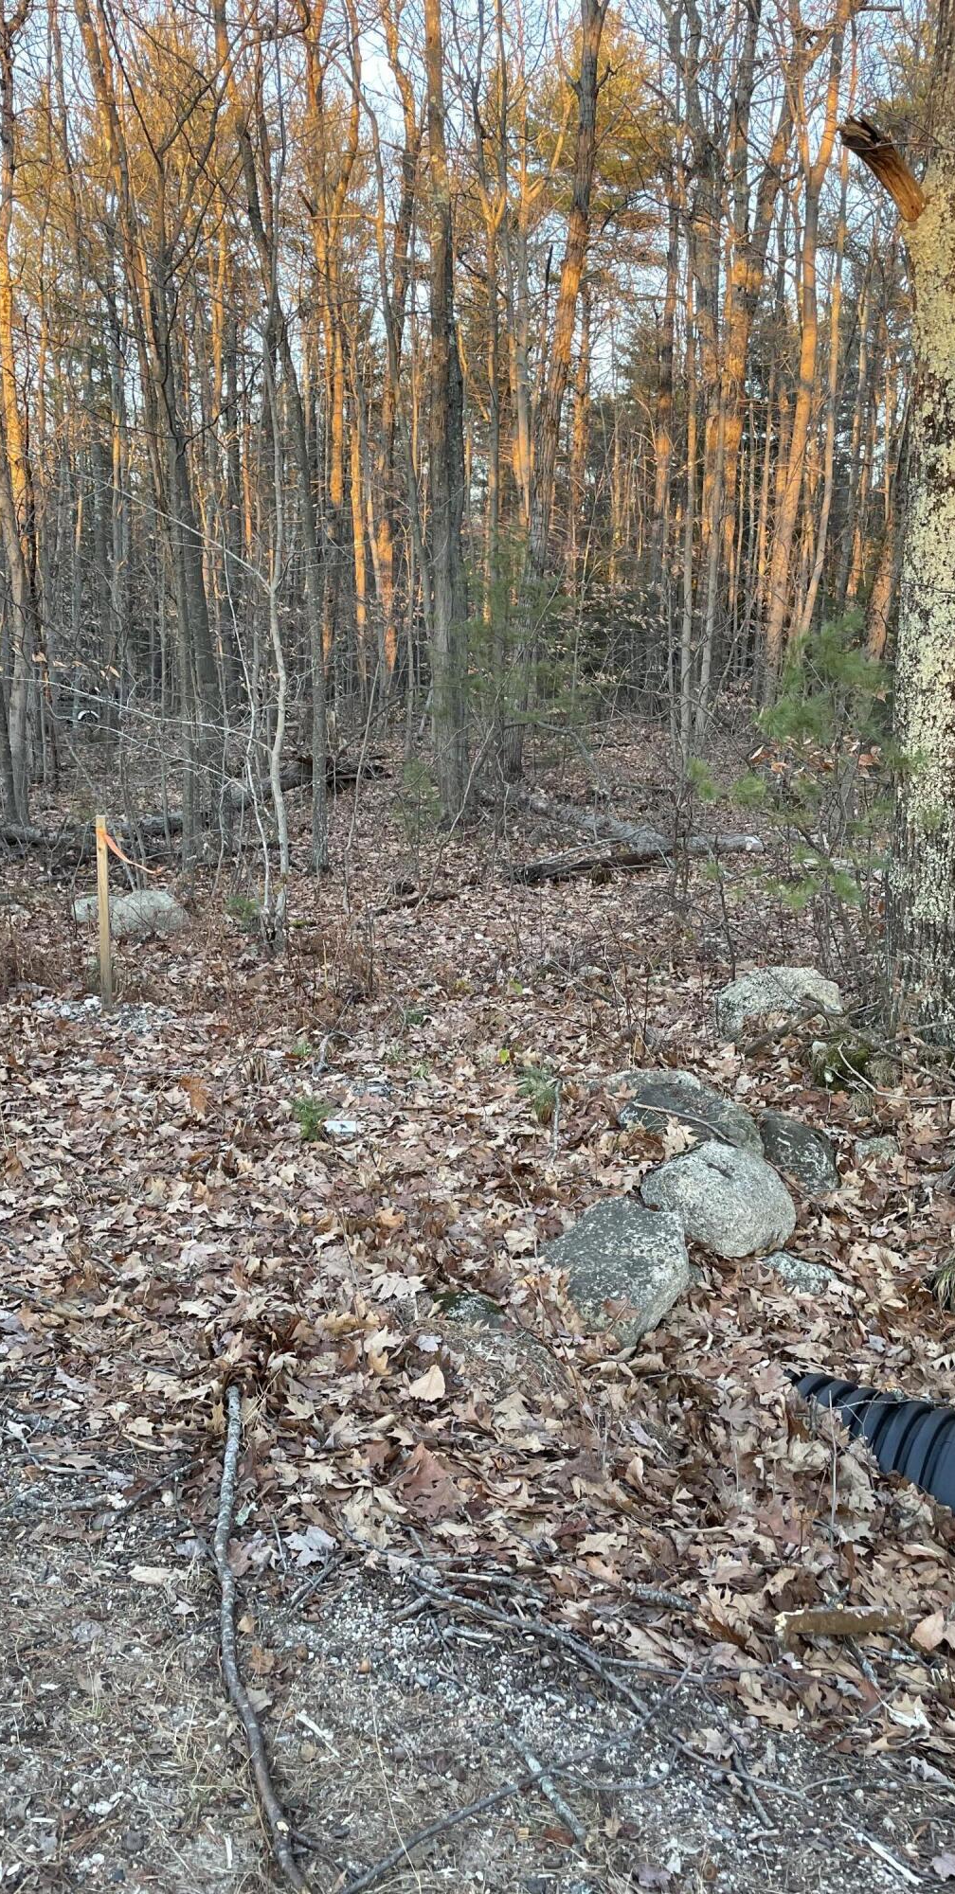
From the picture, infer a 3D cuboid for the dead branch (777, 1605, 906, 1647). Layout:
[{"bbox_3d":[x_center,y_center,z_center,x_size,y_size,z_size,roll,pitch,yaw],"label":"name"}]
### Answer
[{"bbox_3d":[0.595,1.105,2.321,0.210,0.045,0.045,0,11,0],"label":"dead branch"}]

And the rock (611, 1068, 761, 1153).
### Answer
[{"bbox_3d":[0.677,0.527,4.504,0.480,0.200,0.350,6,13,29],"label":"rock"}]

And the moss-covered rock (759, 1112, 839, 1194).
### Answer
[{"bbox_3d":[0.942,0.599,4.127,0.250,0.190,0.230,7,13,34],"label":"moss-covered rock"}]

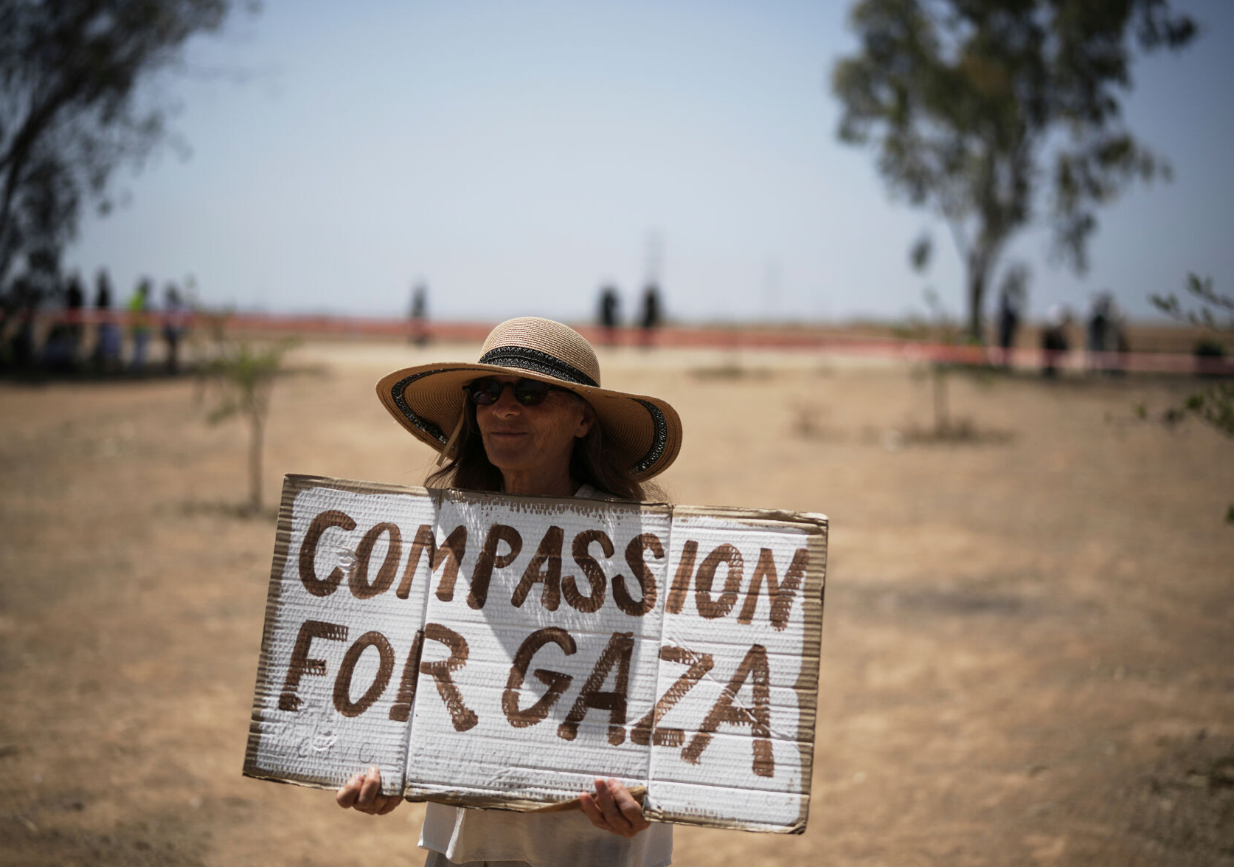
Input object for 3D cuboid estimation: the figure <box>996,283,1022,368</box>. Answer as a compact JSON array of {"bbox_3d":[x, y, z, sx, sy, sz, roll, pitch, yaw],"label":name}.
[{"bbox_3d":[8.349,-2.275,38.500,0.520,1.720,0.360,1,3,0],"label":"figure"}]

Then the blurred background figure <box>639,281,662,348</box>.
[{"bbox_3d":[0.887,-3.166,48.500,0.520,1.720,0.360,1,3,0],"label":"blurred background figure"}]

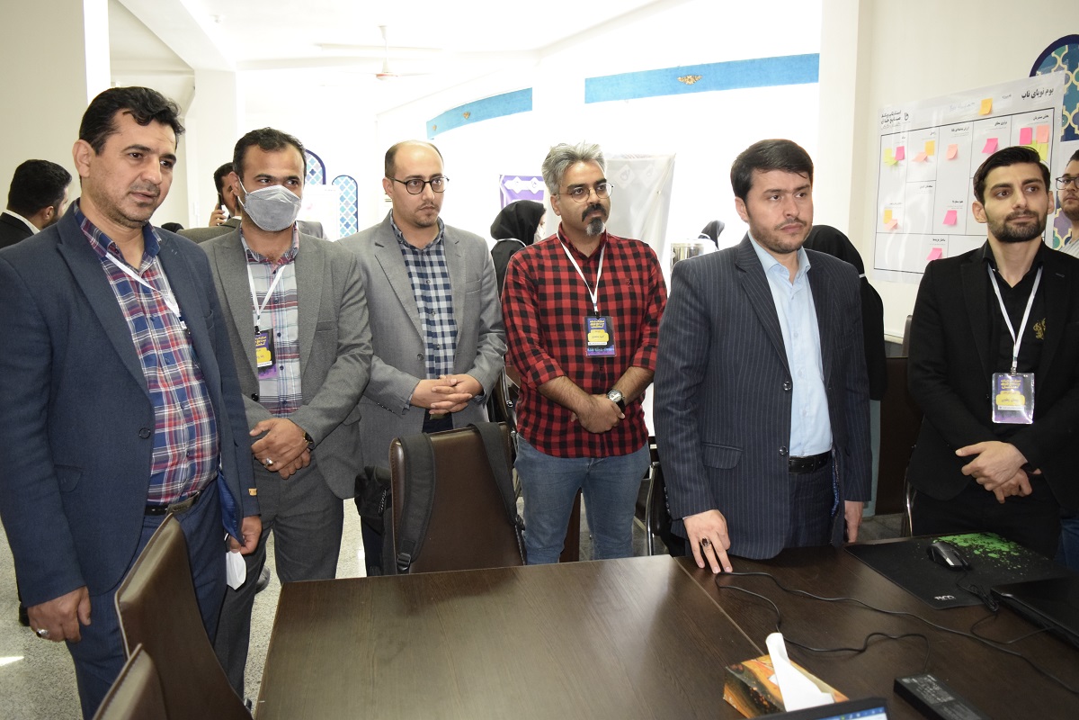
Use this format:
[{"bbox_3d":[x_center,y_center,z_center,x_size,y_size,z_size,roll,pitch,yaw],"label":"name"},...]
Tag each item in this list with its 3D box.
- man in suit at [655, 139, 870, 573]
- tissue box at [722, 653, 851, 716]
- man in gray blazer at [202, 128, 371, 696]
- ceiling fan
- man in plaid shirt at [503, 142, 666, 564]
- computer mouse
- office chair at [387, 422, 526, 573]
[{"bbox_3d":[0.518,0.333,1.998,0.520,1.710,0.400,-3,10,-20],"label":"man in suit"},{"bbox_3d":[0.394,0.533,1.246,0.112,0.054,0.195,-4,10,-25],"label":"tissue box"},{"bbox_3d":[-0.692,0.271,2.212,0.510,1.750,0.420,-3,10,-20],"label":"man in gray blazer"},{"bbox_3d":[-1.695,-3.415,9.000,1.350,0.580,1.300,0,9,0],"label":"ceiling fan"},{"bbox_3d":[0.129,0.253,2.381,0.490,1.740,0.360,-2,9,-12],"label":"man in plaid shirt"},{"bbox_3d":[0.929,0.445,1.838,0.066,0.039,0.118,0,9,-2],"label":"computer mouse"},{"bbox_3d":[-0.121,0.705,2.057,0.480,0.950,0.580,-4,10,-27],"label":"office chair"}]

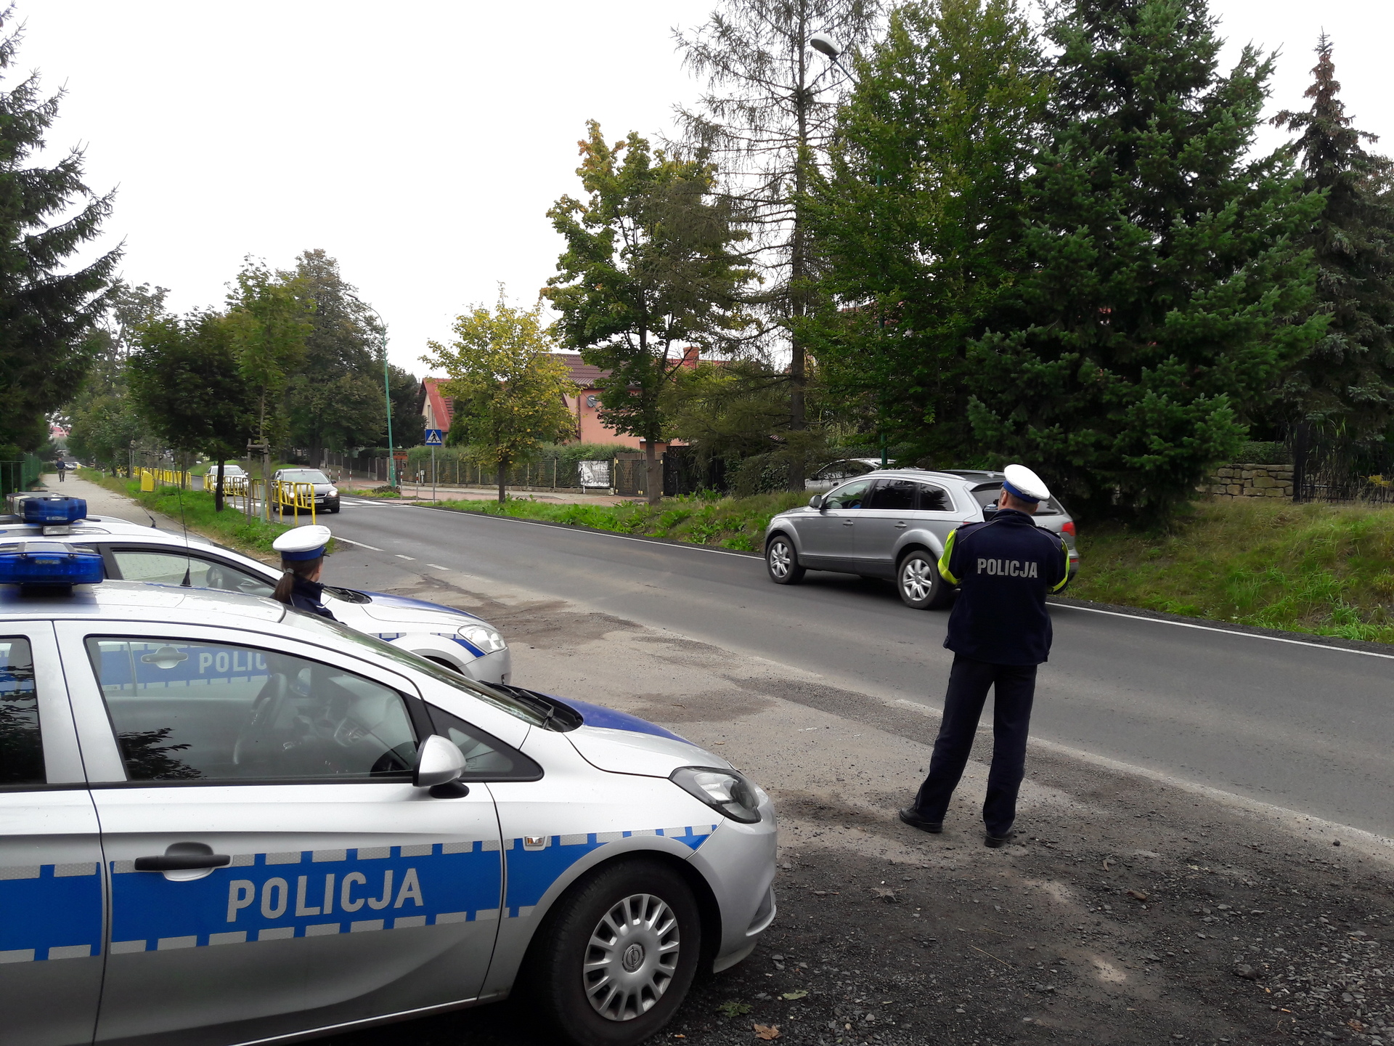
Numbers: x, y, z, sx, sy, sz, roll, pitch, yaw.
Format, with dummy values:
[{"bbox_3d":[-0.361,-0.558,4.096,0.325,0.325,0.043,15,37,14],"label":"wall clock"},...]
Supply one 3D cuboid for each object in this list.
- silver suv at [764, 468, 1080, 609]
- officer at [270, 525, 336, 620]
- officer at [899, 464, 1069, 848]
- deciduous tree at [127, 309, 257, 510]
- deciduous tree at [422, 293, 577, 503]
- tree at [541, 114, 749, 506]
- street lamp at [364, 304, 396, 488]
[{"bbox_3d":[2.819,0.099,15.633,2.000,1.740,5.080,-2,4,-30],"label":"silver suv"},{"bbox_3d":[-1.852,0.831,5.350,0.500,1.640,0.380,2,4,30],"label":"officer"},{"bbox_3d":[1.428,0.652,5.613,0.780,1.850,0.560,-1,4,-8],"label":"officer"},{"bbox_3d":[-16.920,-3.760,37.797,4.381,6.689,4.381,0,3,0],"label":"deciduous tree"},{"bbox_3d":[-7.127,-4.487,40.771,5.631,7.524,5.462,0,3,0],"label":"deciduous tree"},{"bbox_3d":[-1.451,-6.240,34.149,6.234,11.535,6.047,0,3,0],"label":"tree"},{"bbox_3d":[-16.016,-6.421,55.294,1.900,9.400,0.350,-2,4,-30],"label":"street lamp"}]

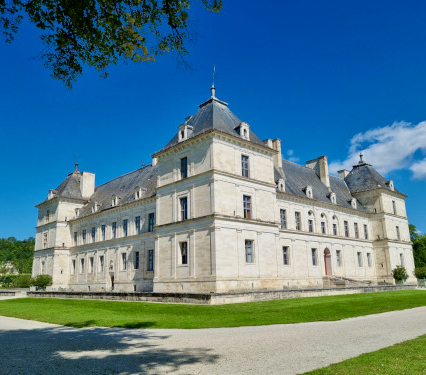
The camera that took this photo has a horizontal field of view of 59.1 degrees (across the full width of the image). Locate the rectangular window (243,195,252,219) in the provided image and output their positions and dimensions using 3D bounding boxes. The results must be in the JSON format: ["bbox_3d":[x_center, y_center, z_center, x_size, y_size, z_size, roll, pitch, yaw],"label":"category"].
[{"bbox_3d":[3.955,2.340,44.184,1.332,2.778,0.250,12,-19,-42],"label":"rectangular window"}]

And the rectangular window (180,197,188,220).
[{"bbox_3d":[-3.352,2.525,44.327,0.250,2.674,1.280,12,-19,-42],"label":"rectangular window"}]

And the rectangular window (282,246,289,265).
[{"bbox_3d":[10.335,9.559,52.626,1.500,2.550,0.280,12,-19,-42],"label":"rectangular window"}]

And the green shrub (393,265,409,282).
[{"bbox_3d":[26.022,11.857,51.892,2.000,2.200,2.000,12,-19,-42],"label":"green shrub"}]

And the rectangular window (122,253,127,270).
[{"bbox_3d":[-14.044,11.705,59.132,0.280,2.650,1.500,12,-19,-42],"label":"rectangular window"}]

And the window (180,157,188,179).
[{"bbox_3d":[-3.423,-2.340,45.542,0.250,2.633,1.259,12,-19,-42],"label":"window"}]

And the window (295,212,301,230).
[{"bbox_3d":[12.416,4.965,55.122,1.280,2.685,0.250,12,-19,-42],"label":"window"}]

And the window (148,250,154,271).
[{"bbox_3d":[-8.586,10.185,52.495,0.250,2.768,1.321,12,-19,-42],"label":"window"}]

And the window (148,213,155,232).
[{"bbox_3d":[-9.063,5.144,55.110,0.280,2.800,1.500,12,-19,-42],"label":"window"}]

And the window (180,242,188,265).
[{"bbox_3d":[-3.315,7.527,43.117,0.250,2.497,1.446,12,-19,-42],"label":"window"}]

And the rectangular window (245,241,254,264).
[{"bbox_3d":[4.090,7.288,42.980,1.405,2.497,0.250,12,-19,-42],"label":"rectangular window"}]

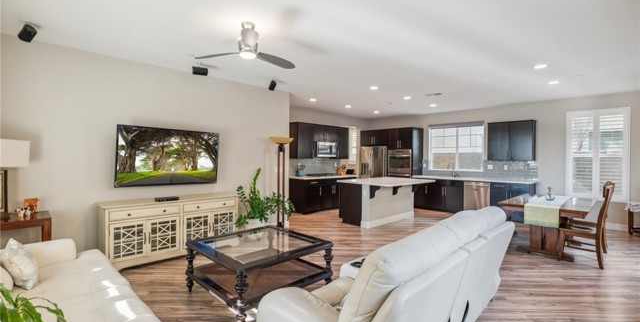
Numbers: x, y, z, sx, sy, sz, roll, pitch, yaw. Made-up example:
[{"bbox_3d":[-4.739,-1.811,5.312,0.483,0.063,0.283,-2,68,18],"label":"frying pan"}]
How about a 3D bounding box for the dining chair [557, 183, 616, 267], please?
[{"bbox_3d":[3.612,0.845,3.876,0.480,1.050,0.530,0,1,-44],"label":"dining chair"}]

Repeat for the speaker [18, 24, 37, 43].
[{"bbox_3d":[-2.974,-1.299,2.896,0.090,0.140,0.090,39,4,4],"label":"speaker"}]

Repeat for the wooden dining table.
[{"bbox_3d":[3.563,0.996,4.419,1.560,0.740,0.980,0,1,-44],"label":"wooden dining table"}]

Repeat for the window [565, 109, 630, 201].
[{"bbox_3d":[5.673,-0.118,5.846,0.100,1.860,0.950,0,1,-44],"label":"window"}]

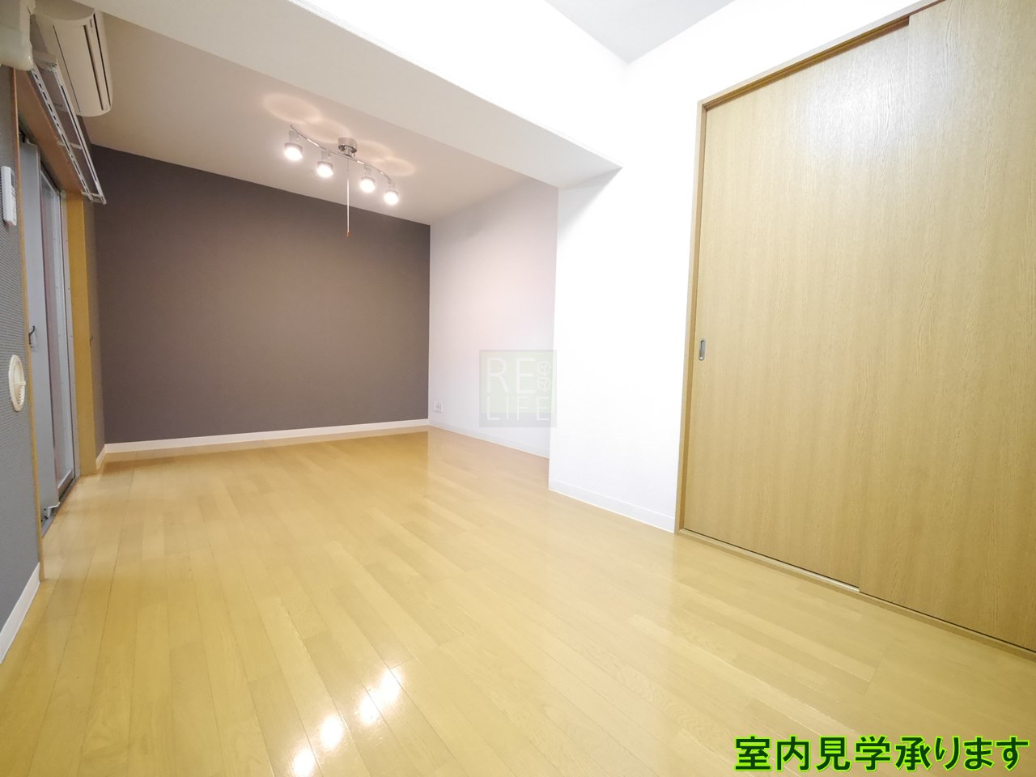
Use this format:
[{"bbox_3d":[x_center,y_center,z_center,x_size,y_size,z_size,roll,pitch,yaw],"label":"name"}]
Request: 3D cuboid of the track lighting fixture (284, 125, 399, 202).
[{"bbox_3d":[-1.266,-1.685,3.149,0.215,0.260,0.970,4,5,32],"label":"track lighting fixture"}]

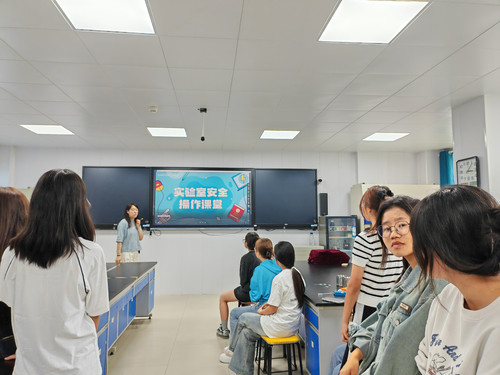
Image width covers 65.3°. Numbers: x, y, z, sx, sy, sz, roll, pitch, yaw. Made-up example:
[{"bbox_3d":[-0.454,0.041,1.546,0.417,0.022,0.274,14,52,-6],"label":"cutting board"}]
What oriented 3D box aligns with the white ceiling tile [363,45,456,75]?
[{"bbox_3d":[1.376,-1.109,3.427,0.600,0.020,0.600,0,-5,-5],"label":"white ceiling tile"}]

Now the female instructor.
[{"bbox_3d":[-1.839,1.084,5.982,0.480,1.677,0.360,4,-6,-41],"label":"female instructor"}]

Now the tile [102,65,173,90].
[{"bbox_3d":[-1.075,-1.081,3.801,0.600,0.025,0.600,0,-5,-6],"label":"tile"}]

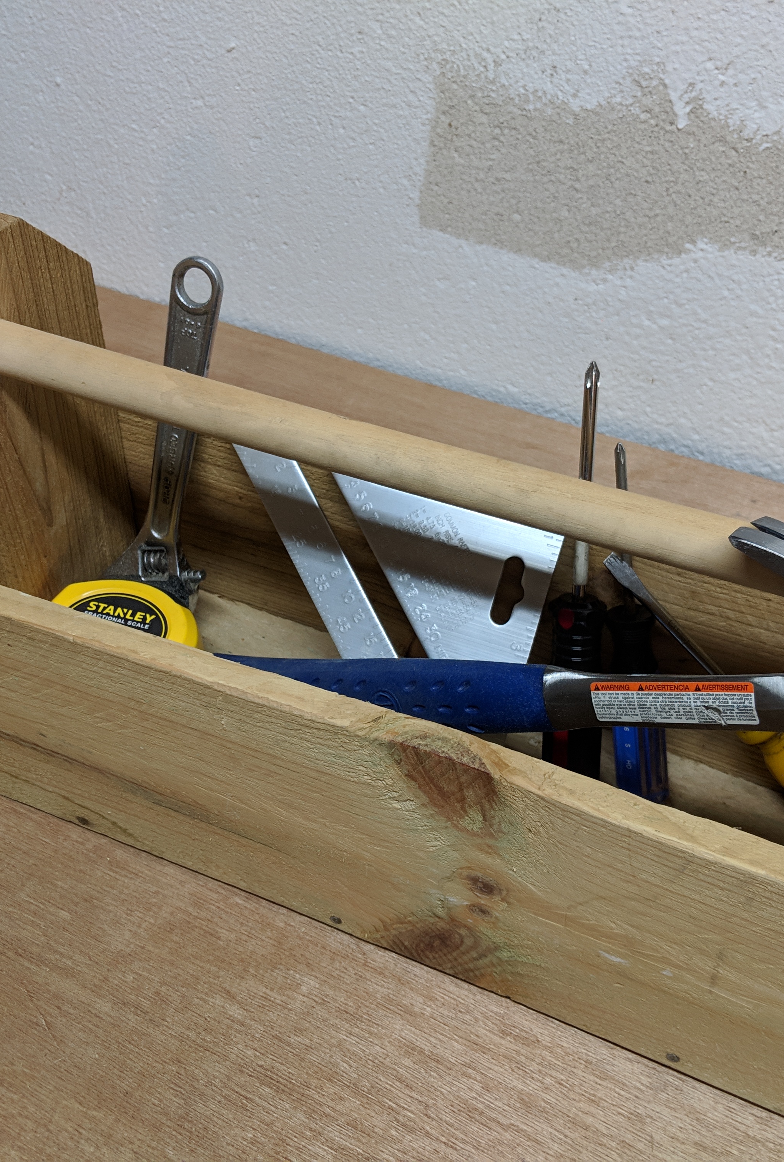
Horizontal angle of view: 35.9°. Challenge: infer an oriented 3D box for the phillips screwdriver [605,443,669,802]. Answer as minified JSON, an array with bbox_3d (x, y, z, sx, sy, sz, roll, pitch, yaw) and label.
[{"bbox_3d":[0.108,0.021,0.542,0.026,0.173,0.026,4,26,28],"label":"phillips screwdriver"}]

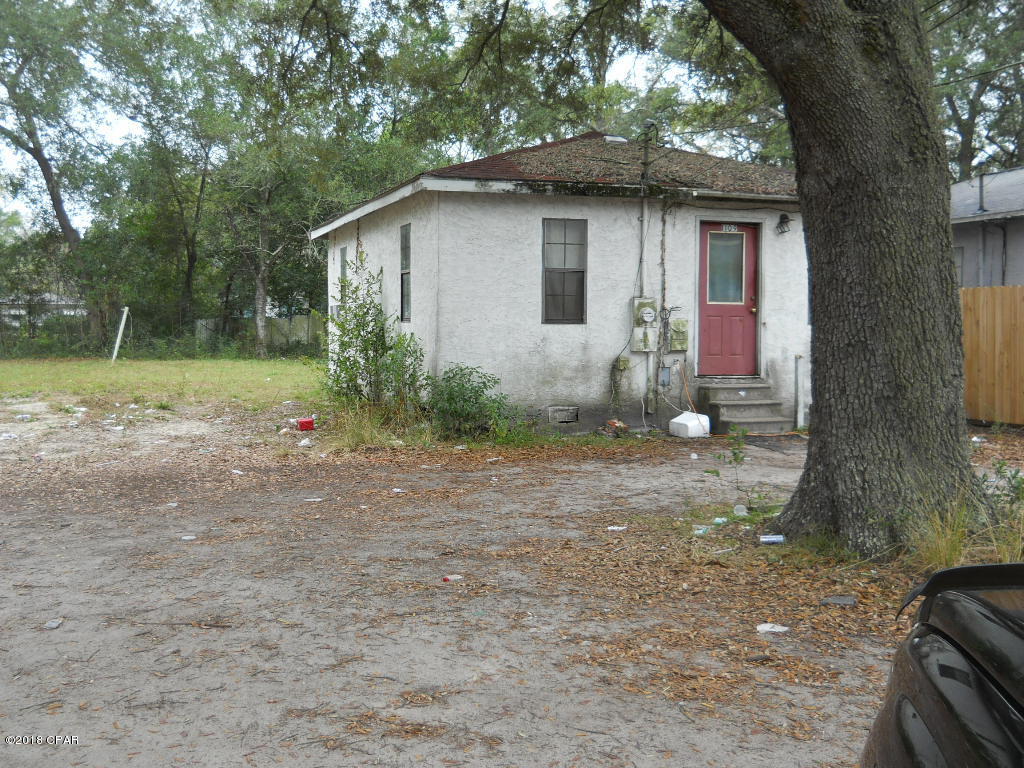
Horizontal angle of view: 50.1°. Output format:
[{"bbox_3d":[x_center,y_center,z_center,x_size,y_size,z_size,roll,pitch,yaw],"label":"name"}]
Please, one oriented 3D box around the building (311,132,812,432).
[{"bbox_3d":[1.112,-1.832,18.123,7.450,4.430,8.500,-1,3,-19],"label":"building"}]

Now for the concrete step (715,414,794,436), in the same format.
[{"bbox_3d":[3.055,0.526,14.045,1.050,0.180,0.340,-1,4,-19],"label":"concrete step"}]

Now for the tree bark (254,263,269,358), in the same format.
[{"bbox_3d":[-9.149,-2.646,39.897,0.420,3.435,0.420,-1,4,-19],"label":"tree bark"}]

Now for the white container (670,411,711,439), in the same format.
[{"bbox_3d":[2.204,0.502,13.570,0.310,0.280,0.430,-1,4,-24],"label":"white container"}]

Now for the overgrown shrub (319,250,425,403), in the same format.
[{"bbox_3d":[-1.950,-0.657,15.269,1.100,2.360,1.350,-1,4,-19],"label":"overgrown shrub"}]

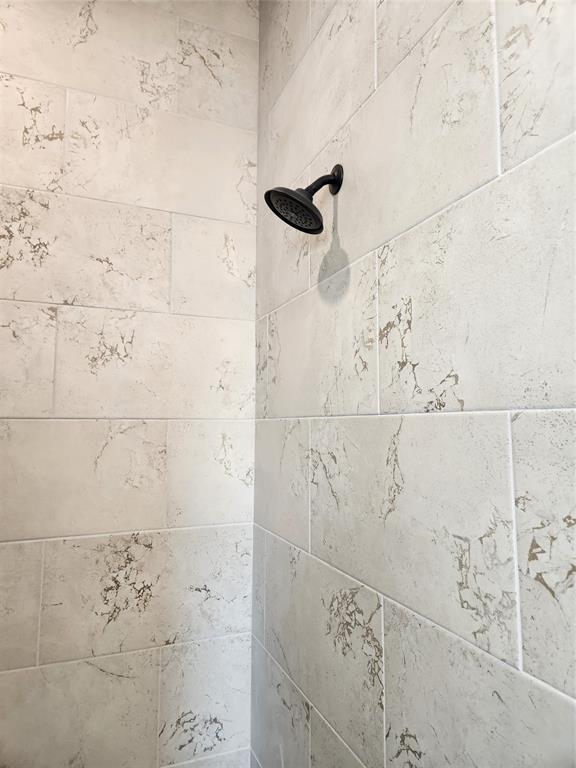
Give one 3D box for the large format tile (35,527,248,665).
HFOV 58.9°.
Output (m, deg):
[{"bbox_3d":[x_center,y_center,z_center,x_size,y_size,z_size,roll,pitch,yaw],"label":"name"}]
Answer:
[{"bbox_3d":[-0.361,0.564,1.399,0.553,0.304,0.010,2,-6,-22],"label":"large format tile"}]

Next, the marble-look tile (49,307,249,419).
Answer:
[{"bbox_3d":[-0.357,-0.047,1.445,0.544,0.301,0.014,2,-6,-22],"label":"marble-look tile"}]

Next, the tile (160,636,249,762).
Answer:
[{"bbox_3d":[-0.227,0.875,1.426,0.259,0.304,0.010,2,-6,-22],"label":"tile"}]

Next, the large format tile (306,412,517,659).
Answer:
[{"bbox_3d":[0.167,0.209,0.883,0.014,0.301,0.579,2,-6,-22],"label":"large format tile"}]

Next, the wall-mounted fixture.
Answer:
[{"bbox_3d":[0.030,-0.391,1.056,0.157,0.153,0.138,2,-6,-22],"label":"wall-mounted fixture"}]

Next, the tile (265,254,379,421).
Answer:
[{"bbox_3d":[0.056,-0.071,1.186,0.010,0.304,0.585,2,-6,-22],"label":"tile"}]

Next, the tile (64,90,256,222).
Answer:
[{"bbox_3d":[-0.355,-0.653,1.499,0.546,0.301,0.014,2,-6,-22],"label":"tile"}]

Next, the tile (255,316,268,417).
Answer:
[{"bbox_3d":[-0.074,-0.042,1.494,0.014,0.301,0.108,2,-6,-22],"label":"tile"}]

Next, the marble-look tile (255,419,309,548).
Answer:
[{"bbox_3d":[-0.022,0.252,1.344,0.010,0.304,0.402,2,-6,-22],"label":"marble-look tile"}]

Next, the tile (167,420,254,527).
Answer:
[{"bbox_3d":[-0.222,0.261,1.473,0.250,0.301,0.014,2,-6,-22],"label":"tile"}]

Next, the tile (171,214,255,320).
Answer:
[{"bbox_3d":[-0.221,-0.344,1.528,0.253,0.301,0.014,2,-6,-22],"label":"tile"}]

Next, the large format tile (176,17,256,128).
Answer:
[{"bbox_3d":[-0.219,-0.959,1.598,0.259,0.304,0.010,2,-6,-22],"label":"large format tile"}]

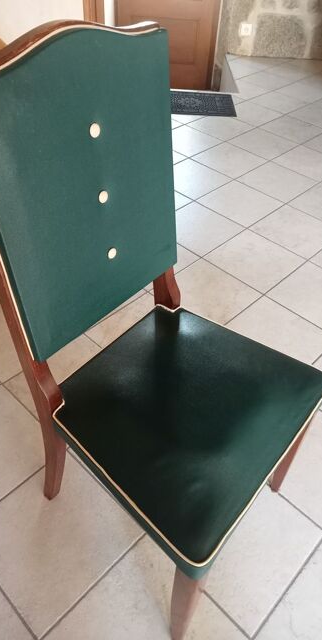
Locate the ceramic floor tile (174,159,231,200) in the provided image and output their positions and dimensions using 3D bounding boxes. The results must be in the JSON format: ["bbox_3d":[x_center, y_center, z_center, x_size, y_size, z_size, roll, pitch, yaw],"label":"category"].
[{"bbox_3d":[0.158,-0.757,2.777,0.330,0.010,0.330,35,51,29],"label":"ceramic floor tile"}]

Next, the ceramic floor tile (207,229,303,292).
[{"bbox_3d":[0.400,-0.253,2.192,0.327,0.010,0.327,34,51,29],"label":"ceramic floor tile"}]

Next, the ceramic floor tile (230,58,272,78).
[{"bbox_3d":[0.586,-2.036,4.191,0.330,0.010,0.330,35,51,29],"label":"ceramic floor tile"}]

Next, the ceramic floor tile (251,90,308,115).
[{"bbox_3d":[0.839,-1.546,3.683,0.330,0.010,0.330,35,51,29],"label":"ceramic floor tile"}]

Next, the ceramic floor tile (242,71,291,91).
[{"bbox_3d":[0.794,-1.775,3.847,0.324,0.010,0.324,35,51,28],"label":"ceramic floor tile"}]

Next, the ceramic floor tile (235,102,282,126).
[{"bbox_3d":[0.608,-1.391,3.497,0.330,0.010,0.330,35,51,29],"label":"ceramic floor tile"}]

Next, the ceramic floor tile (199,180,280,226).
[{"bbox_3d":[0.386,-0.564,2.514,0.324,0.010,0.324,35,51,28],"label":"ceramic floor tile"}]

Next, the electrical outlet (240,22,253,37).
[{"bbox_3d":[0.713,-2.406,4.298,0.083,0.083,0.014,2,43,-3],"label":"electrical outlet"}]

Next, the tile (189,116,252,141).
[{"bbox_3d":[0.373,-1.187,3.182,0.324,0.010,0.324,35,51,28],"label":"tile"}]

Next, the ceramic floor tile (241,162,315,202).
[{"bbox_3d":[0.631,-0.745,2.804,0.330,0.010,0.330,35,51,29],"label":"ceramic floor tile"}]

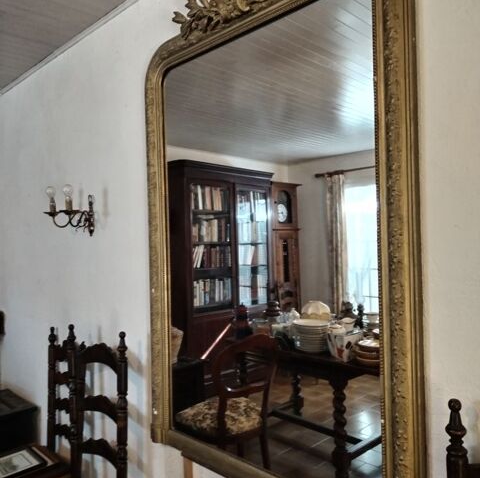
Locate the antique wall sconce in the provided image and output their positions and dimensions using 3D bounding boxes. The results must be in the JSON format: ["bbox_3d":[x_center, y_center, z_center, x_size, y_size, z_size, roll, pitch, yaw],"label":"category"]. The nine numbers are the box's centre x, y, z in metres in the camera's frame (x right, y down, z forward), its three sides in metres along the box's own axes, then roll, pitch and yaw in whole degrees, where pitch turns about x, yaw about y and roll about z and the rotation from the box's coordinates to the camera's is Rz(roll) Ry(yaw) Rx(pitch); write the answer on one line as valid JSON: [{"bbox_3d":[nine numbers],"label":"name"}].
[{"bbox_3d":[-0.767,-0.127,2.197,0.184,0.231,0.252,-1,-1,-44],"label":"antique wall sconce"}]

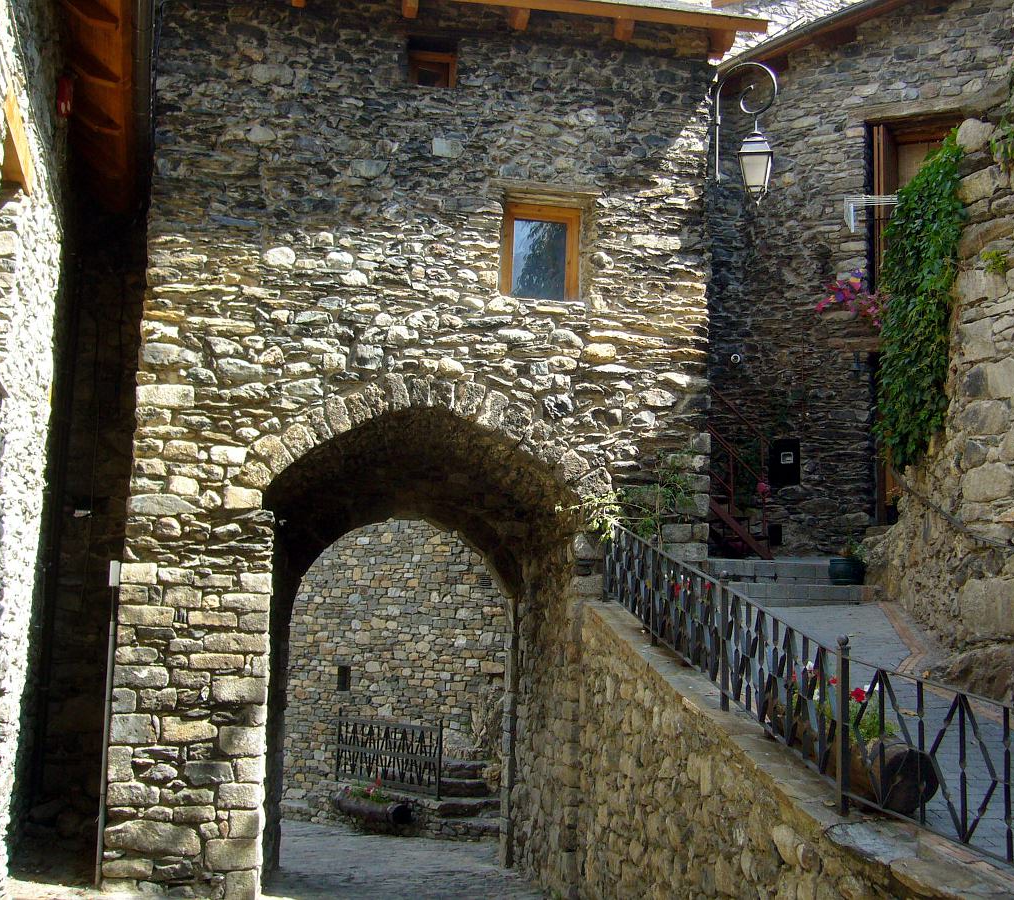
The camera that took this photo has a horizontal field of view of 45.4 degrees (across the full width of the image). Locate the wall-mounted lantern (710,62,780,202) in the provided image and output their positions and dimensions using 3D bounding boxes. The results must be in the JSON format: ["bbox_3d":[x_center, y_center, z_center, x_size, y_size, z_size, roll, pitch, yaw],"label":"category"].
[{"bbox_3d":[2.621,-3.496,13.360,0.728,1.533,0.380,2,-7,-8],"label":"wall-mounted lantern"}]

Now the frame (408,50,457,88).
[{"bbox_3d":[-0.794,-4.049,12.928,0.503,0.401,0.100,2,-7,-8],"label":"frame"}]

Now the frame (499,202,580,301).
[{"bbox_3d":[0.361,-2.096,12.877,0.825,1.026,0.110,2,-7,-8],"label":"frame"}]

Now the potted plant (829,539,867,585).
[{"bbox_3d":[3.373,1.108,12.000,0.365,0.455,0.365,2,-7,-8],"label":"potted plant"}]

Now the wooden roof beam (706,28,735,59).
[{"bbox_3d":[2.297,-4.373,13.052,0.200,0.220,0.360,2,-7,-8],"label":"wooden roof beam"}]

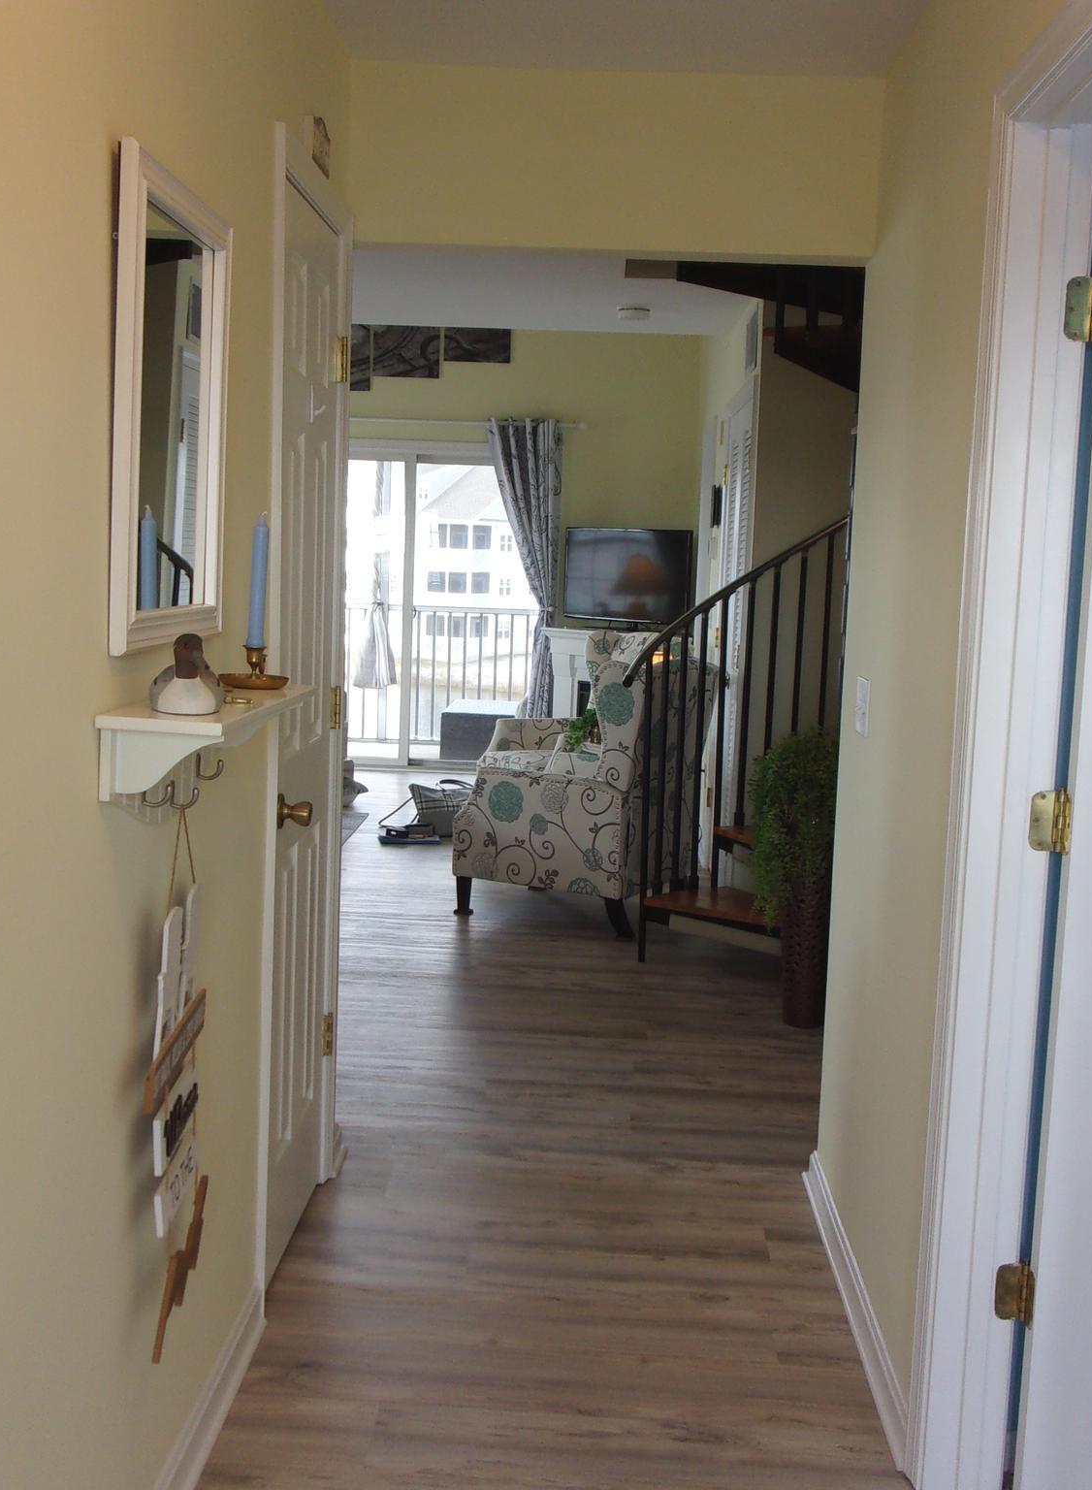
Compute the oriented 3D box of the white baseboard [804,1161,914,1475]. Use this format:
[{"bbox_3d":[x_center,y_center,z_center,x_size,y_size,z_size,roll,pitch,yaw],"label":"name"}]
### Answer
[{"bbox_3d":[0.595,1.039,3.133,0.020,0.070,1.210,2,7,2],"label":"white baseboard"}]

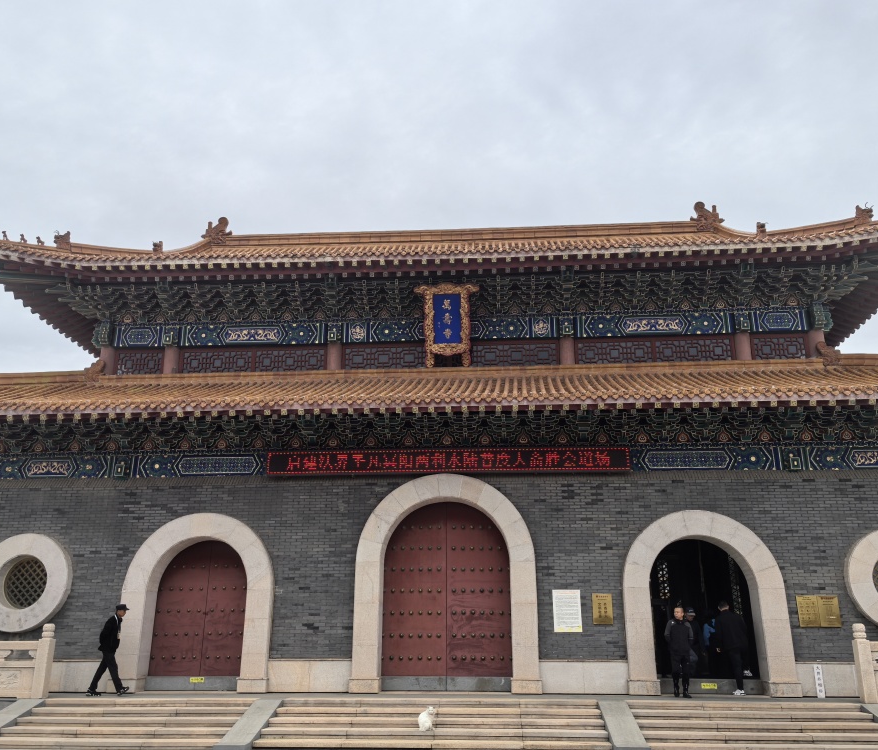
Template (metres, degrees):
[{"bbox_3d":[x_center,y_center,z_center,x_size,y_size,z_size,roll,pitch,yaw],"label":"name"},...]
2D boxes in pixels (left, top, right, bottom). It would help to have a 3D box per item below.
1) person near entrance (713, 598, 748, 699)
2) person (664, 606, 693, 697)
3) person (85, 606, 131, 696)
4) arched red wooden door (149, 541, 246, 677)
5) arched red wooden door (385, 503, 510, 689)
[{"bbox_3d":[5.991,5.609,15.975,0.640,1.760,0.600,1,-17,-4],"label":"person near entrance"},{"bbox_3d":[4.777,5.496,15.519,0.580,1.710,0.420,-3,-17,8],"label":"person"},{"bbox_3d":[-6.603,5.551,15.785,0.840,1.739,0.520,-1,-17,4],"label":"person"},{"bbox_3d":[-5.126,5.108,17.185,2.120,2.866,0.160,-1,-17,4],"label":"arched red wooden door"},{"bbox_3d":[0.163,4.742,16.940,2.820,3.922,0.180,-1,-17,4],"label":"arched red wooden door"}]

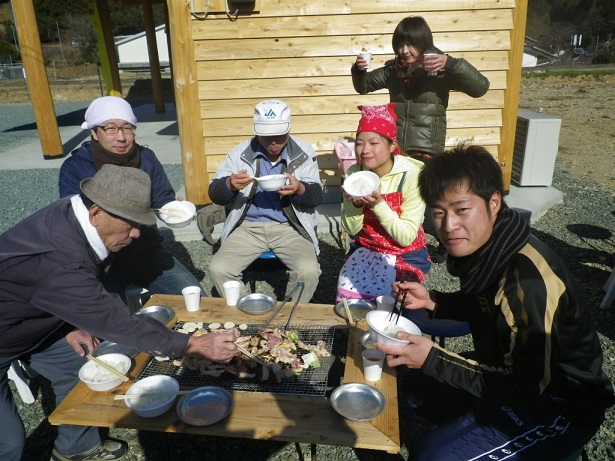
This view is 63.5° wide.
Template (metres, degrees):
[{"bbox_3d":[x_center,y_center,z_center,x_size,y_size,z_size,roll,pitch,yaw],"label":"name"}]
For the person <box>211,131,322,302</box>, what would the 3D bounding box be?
[{"bbox_3d":[-0.191,-0.030,2.513,0.580,1.130,0.740,-2,20,-2],"label":"person"}]

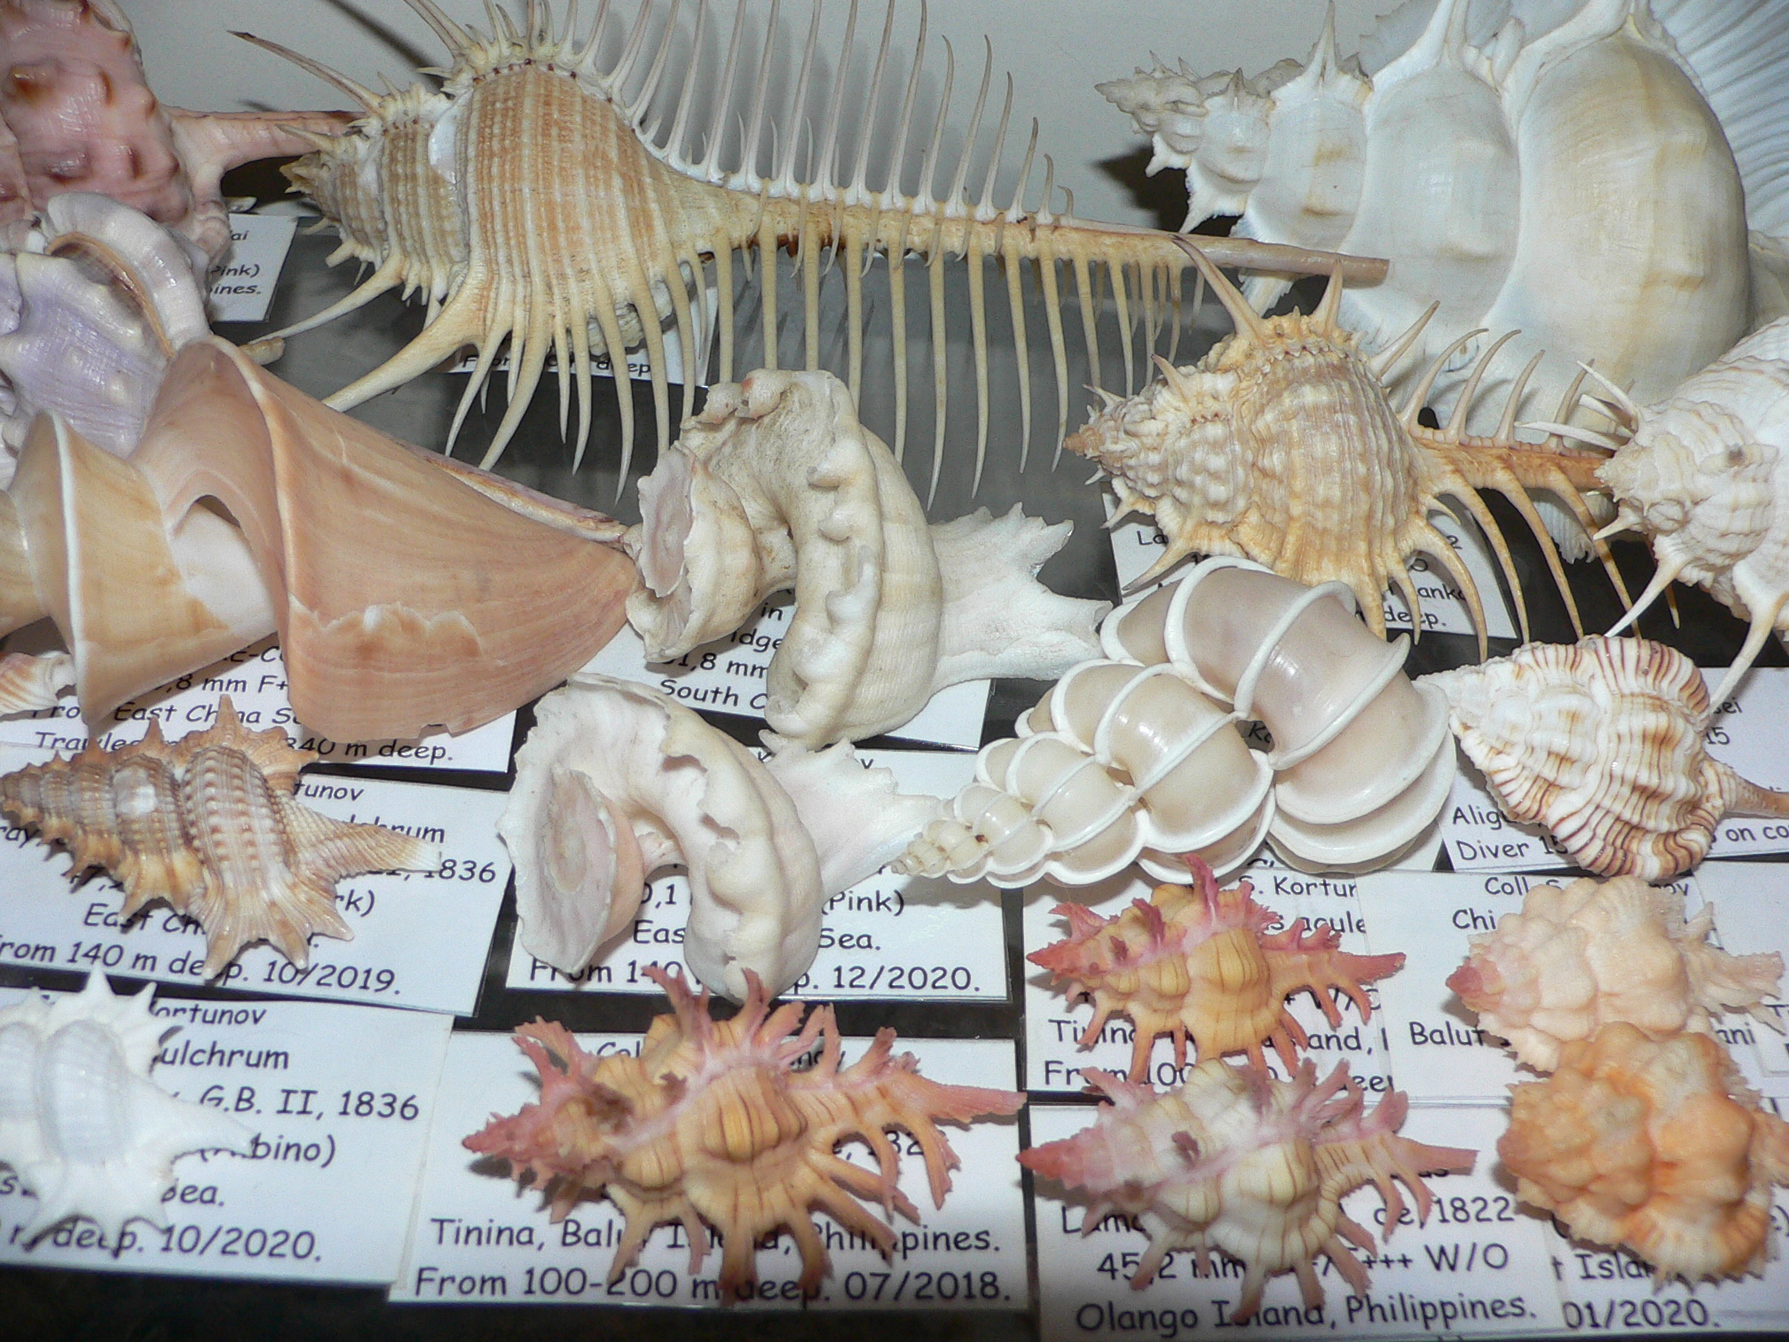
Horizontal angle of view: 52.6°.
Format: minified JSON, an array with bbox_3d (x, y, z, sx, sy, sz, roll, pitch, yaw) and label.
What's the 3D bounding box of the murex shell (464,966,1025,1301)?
[{"bbox_3d":[-0.015,0.044,0.179,0.057,0.021,0.029,-3,46,-3],"label":"murex shell"}]

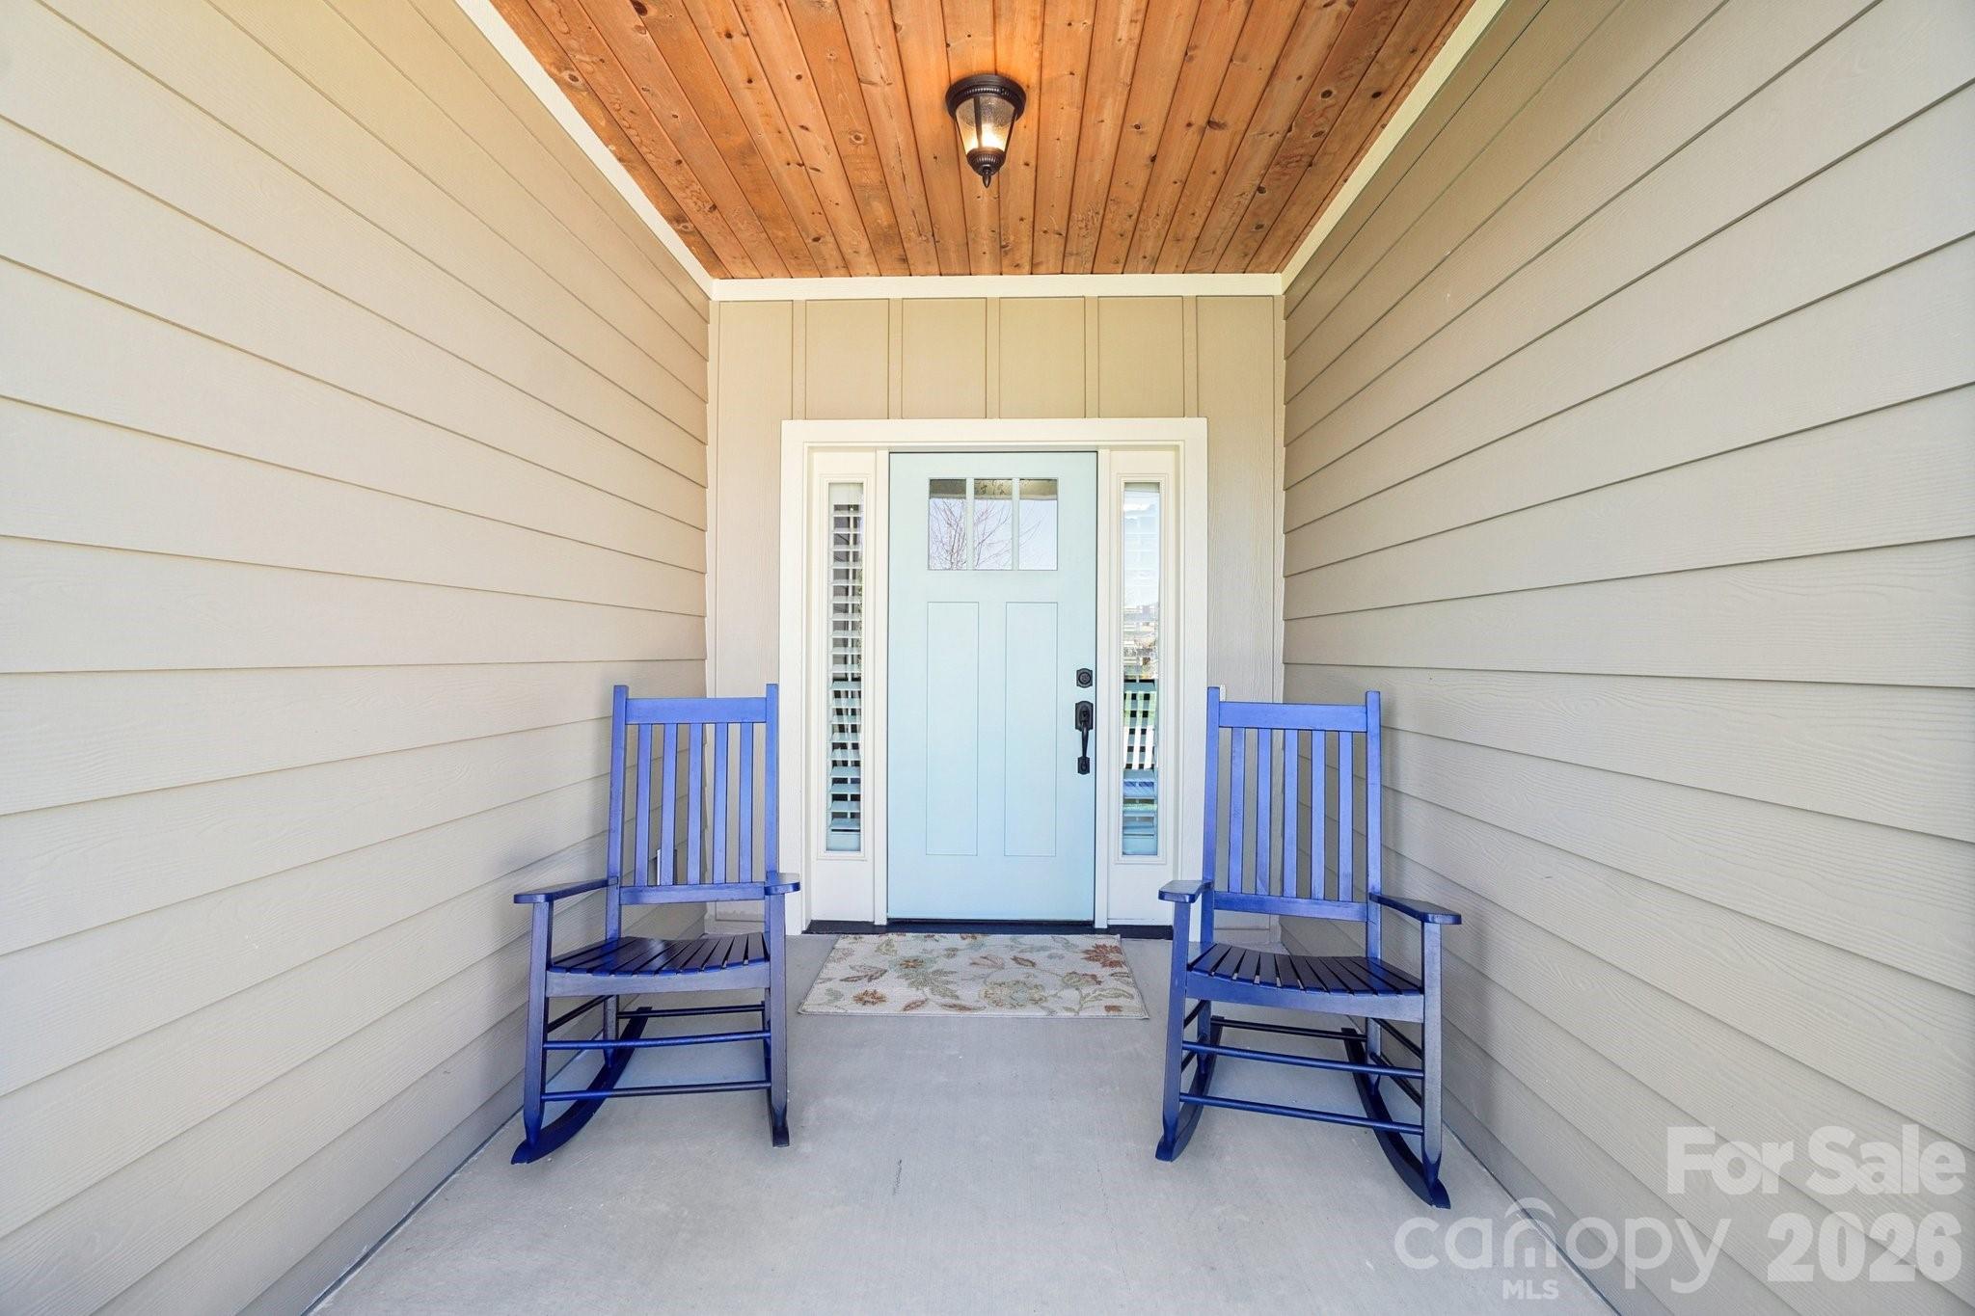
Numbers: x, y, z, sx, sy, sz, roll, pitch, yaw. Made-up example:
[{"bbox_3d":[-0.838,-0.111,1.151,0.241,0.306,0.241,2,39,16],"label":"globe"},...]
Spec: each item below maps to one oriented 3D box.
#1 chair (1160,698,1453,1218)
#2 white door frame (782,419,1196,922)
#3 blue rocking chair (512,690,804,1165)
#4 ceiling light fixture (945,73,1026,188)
[{"bbox_3d":[0.764,0.626,2.087,0.630,1.090,0.740,0,0,16],"label":"chair"},{"bbox_3d":[0.024,0.079,3.500,1.780,2.160,0.140,0,0,2],"label":"white door frame"},{"bbox_3d":[-0.797,0.619,2.176,0.630,1.090,0.740,0,0,-8],"label":"blue rocking chair"},{"bbox_3d":[0.000,-1.450,2.291,0.223,0.270,0.223,0,0,2],"label":"ceiling light fixture"}]

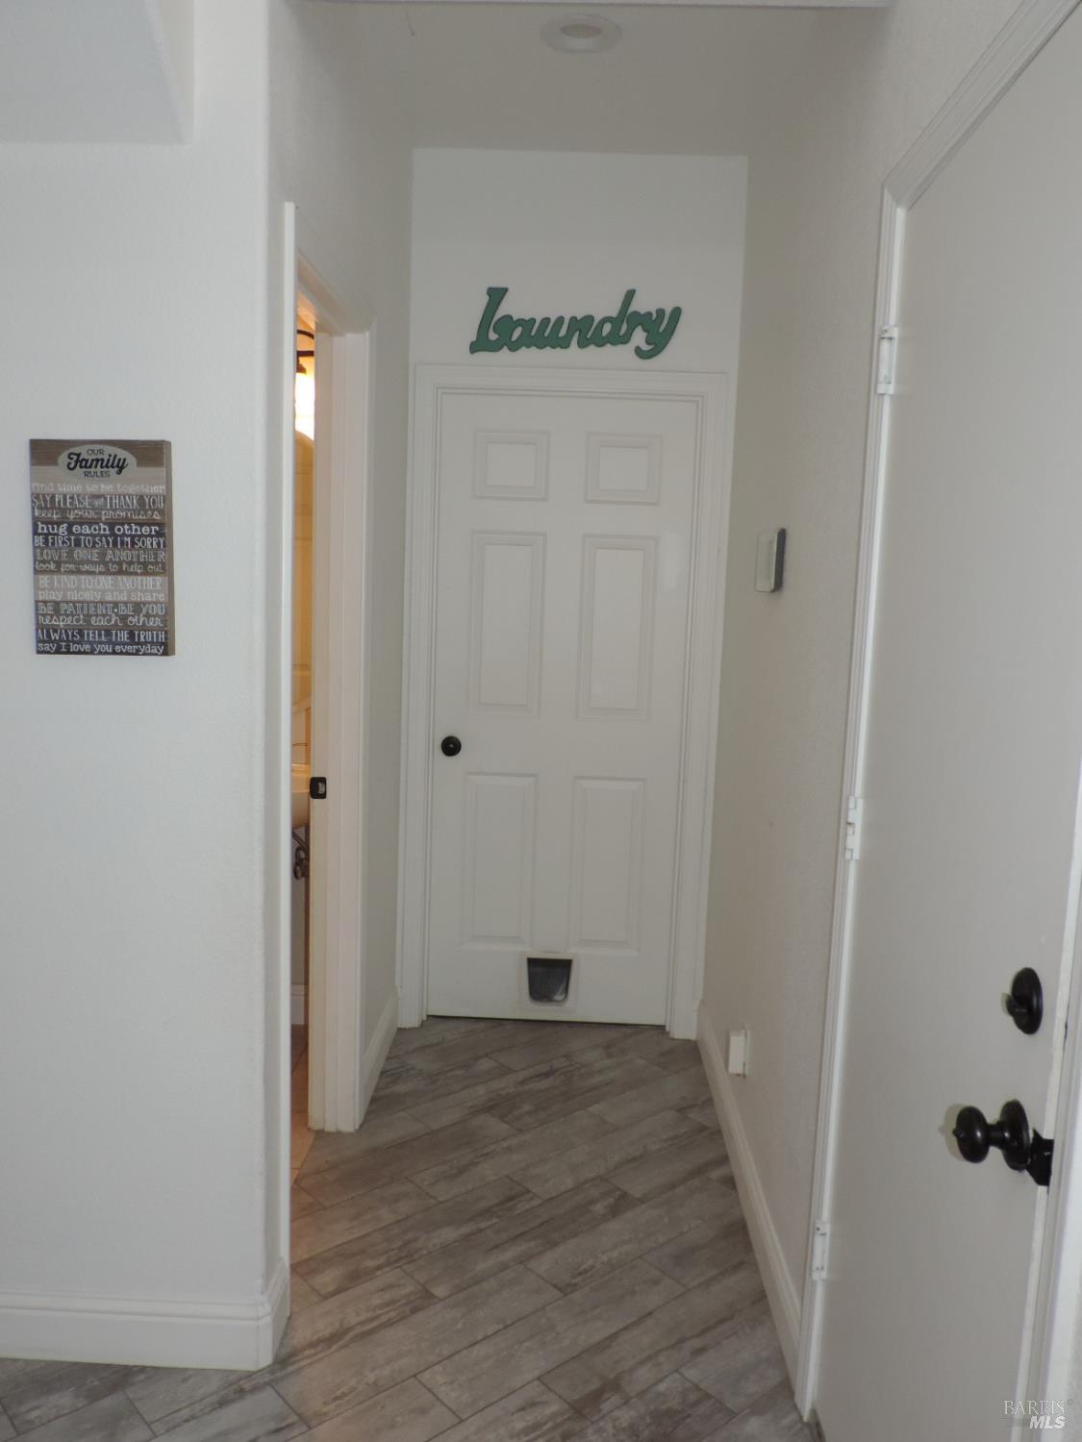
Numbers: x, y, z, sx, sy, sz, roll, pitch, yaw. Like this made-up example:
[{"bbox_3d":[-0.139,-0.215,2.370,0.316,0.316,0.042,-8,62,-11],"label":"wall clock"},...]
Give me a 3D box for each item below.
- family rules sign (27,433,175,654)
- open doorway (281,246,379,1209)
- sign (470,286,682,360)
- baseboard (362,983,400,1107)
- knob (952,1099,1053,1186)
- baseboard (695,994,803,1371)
[{"bbox_3d":[-0.742,-0.292,1.984,0.229,0.356,0.032,2,7,1],"label":"family rules sign"},{"bbox_3d":[-0.525,0.090,2.582,0.140,2.110,0.820,2,7,1],"label":"open doorway"},{"bbox_3d":[0.107,-1.206,3.541,0.643,0.200,0.014,2,7,1],"label":"sign"},{"bbox_3d":[-0.477,0.981,3.469,0.018,0.132,0.710,2,7,1],"label":"baseboard"},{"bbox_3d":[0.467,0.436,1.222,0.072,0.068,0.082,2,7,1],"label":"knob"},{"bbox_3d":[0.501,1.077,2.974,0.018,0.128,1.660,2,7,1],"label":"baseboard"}]

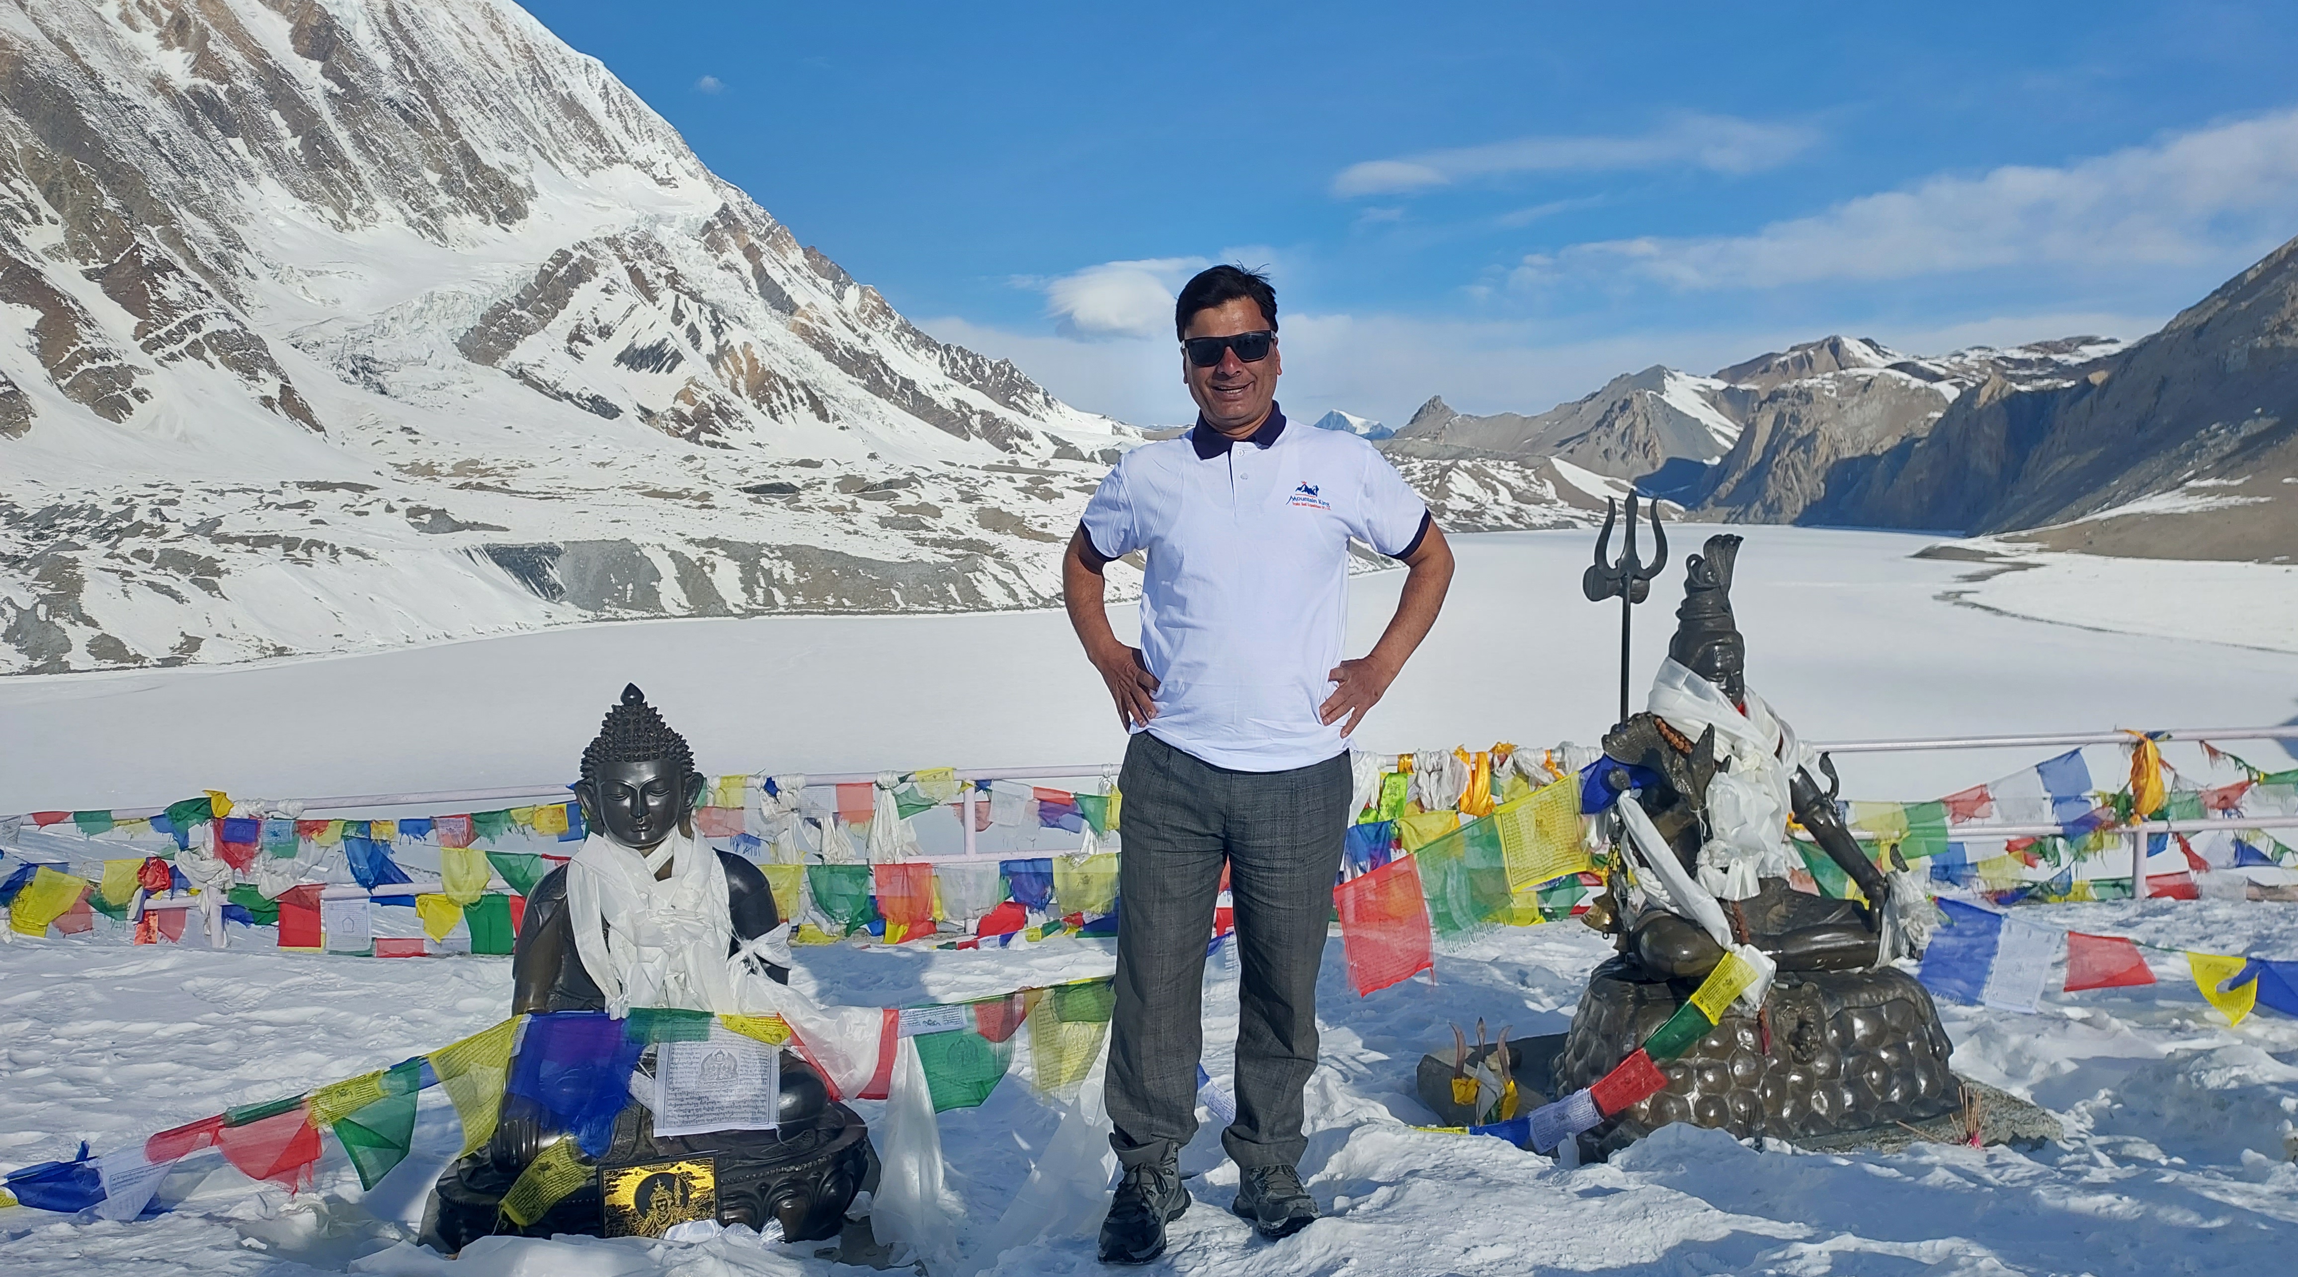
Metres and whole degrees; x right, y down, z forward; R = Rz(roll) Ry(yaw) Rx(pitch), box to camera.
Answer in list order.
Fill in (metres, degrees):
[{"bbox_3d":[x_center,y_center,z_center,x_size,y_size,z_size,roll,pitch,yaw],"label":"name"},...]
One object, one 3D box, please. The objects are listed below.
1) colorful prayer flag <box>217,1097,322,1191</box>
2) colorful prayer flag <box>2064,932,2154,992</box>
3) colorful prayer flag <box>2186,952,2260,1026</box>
[{"bbox_3d":[-1.577,0.902,3.330,0.190,0.165,0.050,1,4,11],"label":"colorful prayer flag"},{"bbox_3d":[2.271,0.767,4.400,0.210,0.150,0.060,0,4,-5],"label":"colorful prayer flag"},{"bbox_3d":[2.368,0.772,4.100,0.190,0.165,0.050,-2,5,-22],"label":"colorful prayer flag"}]

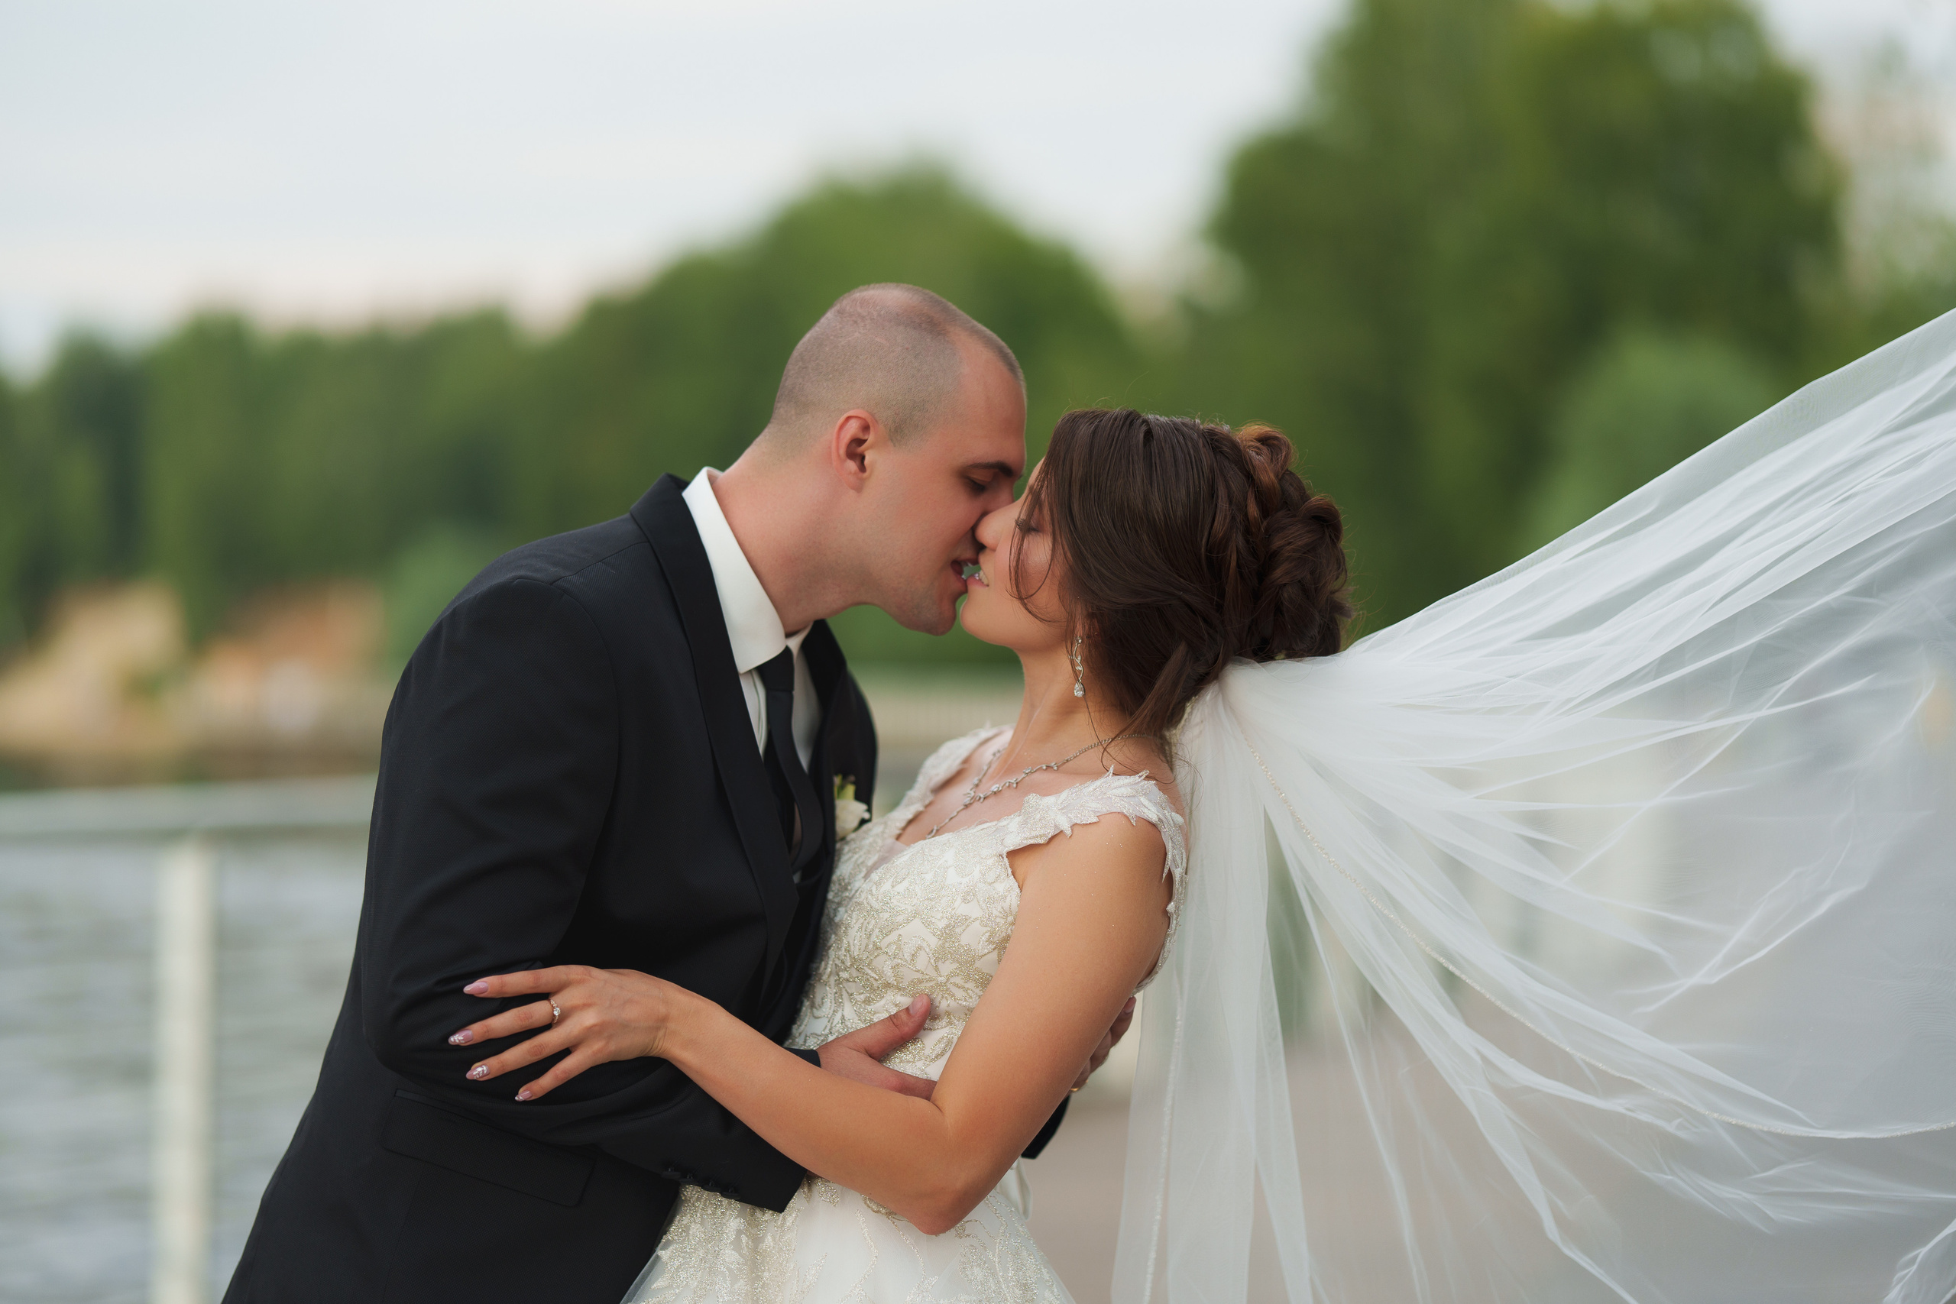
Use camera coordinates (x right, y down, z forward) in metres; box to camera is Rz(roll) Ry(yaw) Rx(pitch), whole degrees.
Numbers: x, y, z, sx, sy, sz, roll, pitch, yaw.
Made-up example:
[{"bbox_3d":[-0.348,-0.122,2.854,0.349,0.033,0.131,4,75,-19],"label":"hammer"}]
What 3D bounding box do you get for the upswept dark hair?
[{"bbox_3d":[0.152,-0.059,3.400,0.245,0.235,0.200,18,4,12],"label":"upswept dark hair"}]

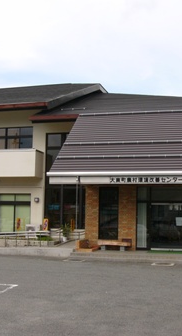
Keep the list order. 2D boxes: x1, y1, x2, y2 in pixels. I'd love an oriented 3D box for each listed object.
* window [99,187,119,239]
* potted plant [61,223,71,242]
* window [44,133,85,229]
[{"bbox_3d":[0.801,2.001,20.795,0.920,2.310,0.120,-1,-6,16],"label":"window"},{"bbox_3d":[-1.382,3.666,26.590,0.573,1.047,0.573,1,-5,0],"label":"potted plant"},{"bbox_3d":[-1.301,0.672,25.428,2.650,5.250,0.150,-1,-6,16],"label":"window"}]

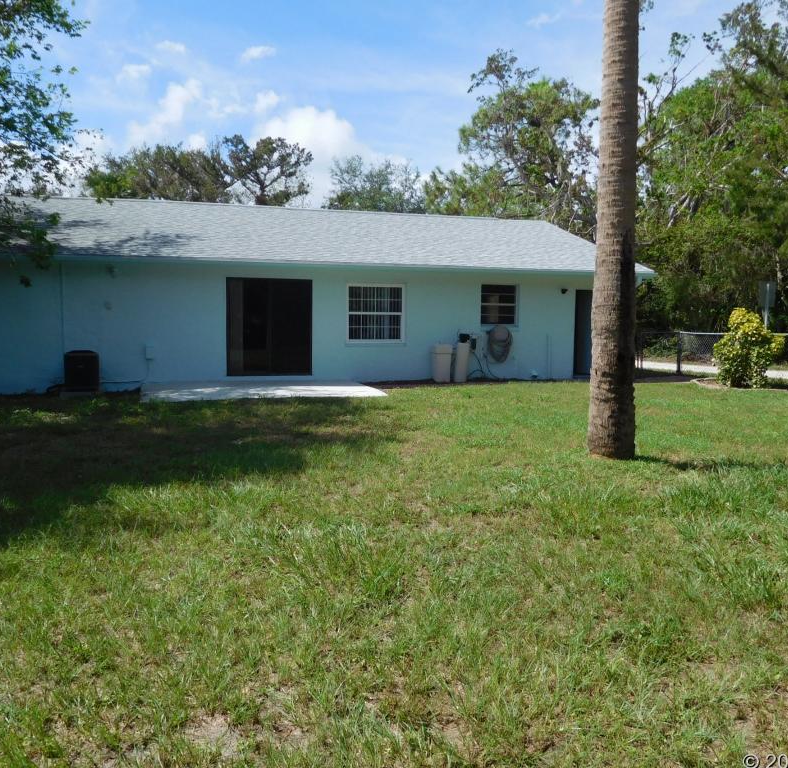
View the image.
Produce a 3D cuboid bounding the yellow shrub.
[{"bbox_3d":[8.305,-0.842,17.300,1.580,1.850,1.450,2,5,14],"label":"yellow shrub"}]

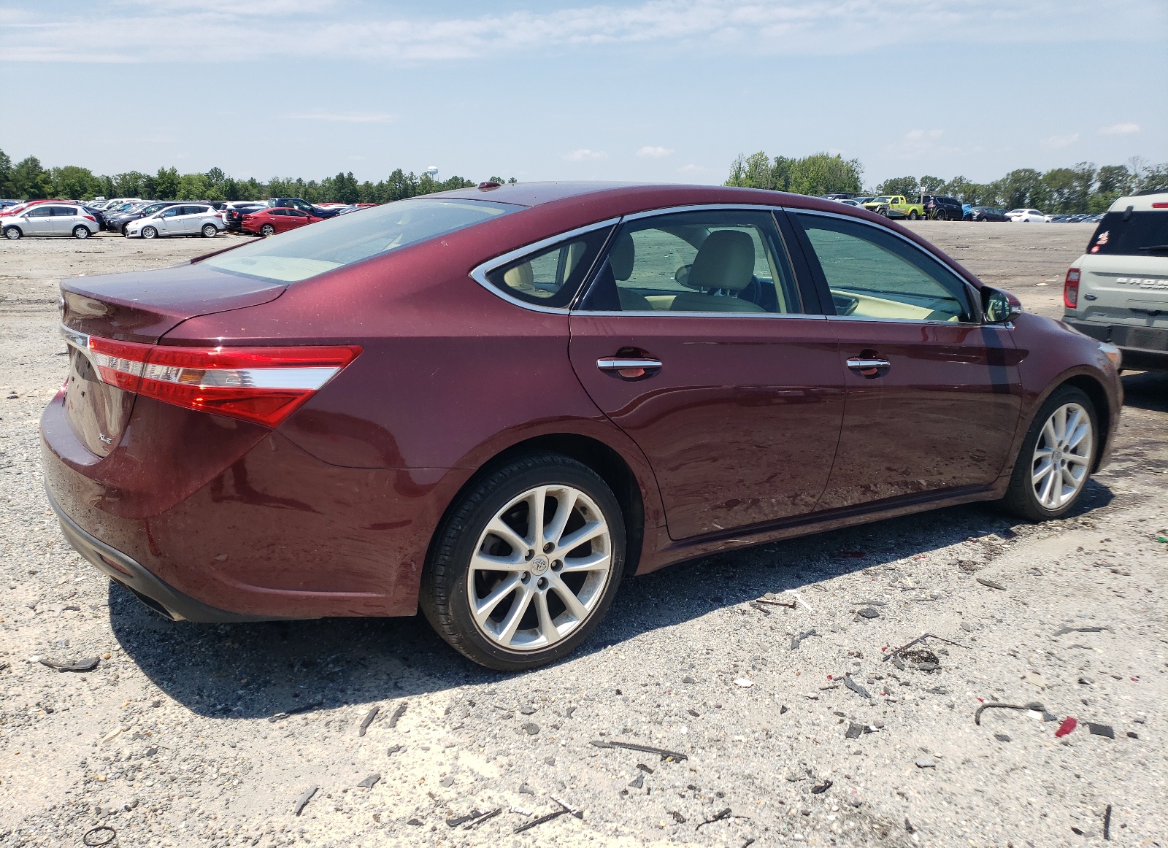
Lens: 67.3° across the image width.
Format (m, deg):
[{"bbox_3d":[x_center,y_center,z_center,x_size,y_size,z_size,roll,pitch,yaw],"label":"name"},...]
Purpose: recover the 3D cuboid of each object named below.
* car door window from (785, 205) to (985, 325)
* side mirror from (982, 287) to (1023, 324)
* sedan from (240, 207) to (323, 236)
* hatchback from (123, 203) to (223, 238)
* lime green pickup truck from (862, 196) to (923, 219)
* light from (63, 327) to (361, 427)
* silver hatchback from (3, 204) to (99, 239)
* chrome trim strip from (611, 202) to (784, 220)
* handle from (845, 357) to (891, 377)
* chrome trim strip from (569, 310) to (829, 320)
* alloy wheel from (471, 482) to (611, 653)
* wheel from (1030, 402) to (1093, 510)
[{"bbox_3d":[1.204,-0.601,3.404,1.082,0.456,0.075,-5,-10,-35],"label":"car door window"},{"bbox_3d":[1.653,-0.467,3.467,0.125,0.150,0.190,-7,15,-33],"label":"side mirror"},{"bbox_3d":[-15.120,-10.380,45.100,4.560,1.440,1.800,-8,16,-30],"label":"sedan"},{"bbox_3d":[-19.943,-9.895,42.664,4.400,1.600,1.830,-8,16,-33],"label":"hatchback"},{"bbox_3d":[22.830,-16.030,65.080,5.250,1.760,1.850,-8,16,-30],"label":"lime green pickup truck"},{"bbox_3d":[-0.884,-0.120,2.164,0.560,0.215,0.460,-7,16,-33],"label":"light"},{"bbox_3d":[-23.850,-9.030,39.100,4.270,1.535,1.700,-6,15,-24],"label":"silver hatchback"},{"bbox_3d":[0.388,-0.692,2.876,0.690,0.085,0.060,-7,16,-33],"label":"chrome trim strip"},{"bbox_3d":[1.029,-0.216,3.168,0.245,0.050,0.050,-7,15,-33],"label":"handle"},{"bbox_3d":[0.407,-0.345,2.788,1.070,0.022,0.022,-3,13,-33],"label":"chrome trim strip"},{"bbox_3d":[-0.172,0.402,2.624,0.495,0.495,0.200,-7,14,-33],"label":"alloy wheel"},{"bbox_3d":[2.178,0.130,4.163,0.495,0.495,0.200,-6,15,-31],"label":"wheel"}]

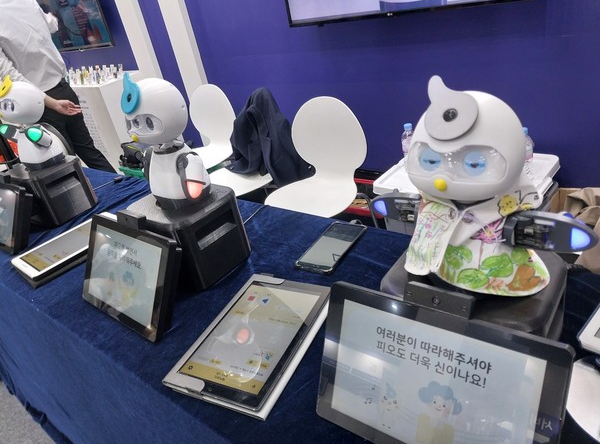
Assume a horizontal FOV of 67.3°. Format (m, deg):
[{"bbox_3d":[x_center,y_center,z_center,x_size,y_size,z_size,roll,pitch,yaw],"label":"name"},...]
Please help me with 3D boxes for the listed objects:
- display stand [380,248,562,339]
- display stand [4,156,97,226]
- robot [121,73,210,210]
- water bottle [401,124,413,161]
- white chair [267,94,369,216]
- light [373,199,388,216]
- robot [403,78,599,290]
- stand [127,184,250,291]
[{"bbox_3d":[0.217,0.121,0.565,0.186,0.147,0.150,12,37,36],"label":"display stand"},{"bbox_3d":[-0.725,-0.100,1.302,0.187,0.150,0.150,12,37,36],"label":"display stand"},{"bbox_3d":[-0.248,-0.158,0.824,0.136,0.240,0.127,12,37,36],"label":"robot"},{"bbox_3d":[0.453,-0.341,1.890,0.059,0.165,0.058,12,37,36],"label":"water bottle"},{"bbox_3d":[0.053,-0.044,1.814,0.420,0.815,0.480,12,37,36],"label":"white chair"},{"bbox_3d":[0.098,-0.017,0.556,0.022,0.027,0.014,12,37,36],"label":"light"},{"bbox_3d":[0.180,-0.048,0.475,0.235,0.235,0.130,12,37,36],"label":"robot"},{"bbox_3d":[-0.227,0.024,0.897,0.188,0.150,0.150,12,37,36],"label":"stand"}]

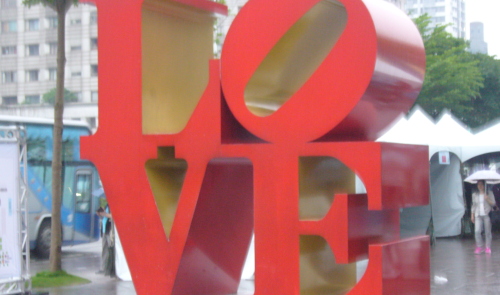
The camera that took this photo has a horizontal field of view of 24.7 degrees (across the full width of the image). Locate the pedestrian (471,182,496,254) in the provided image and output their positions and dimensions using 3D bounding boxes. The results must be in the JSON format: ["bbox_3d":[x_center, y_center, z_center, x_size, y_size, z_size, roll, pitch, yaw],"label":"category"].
[{"bbox_3d":[4.997,1.486,24.400,0.530,1.600,0.360,0,-1,16],"label":"pedestrian"}]

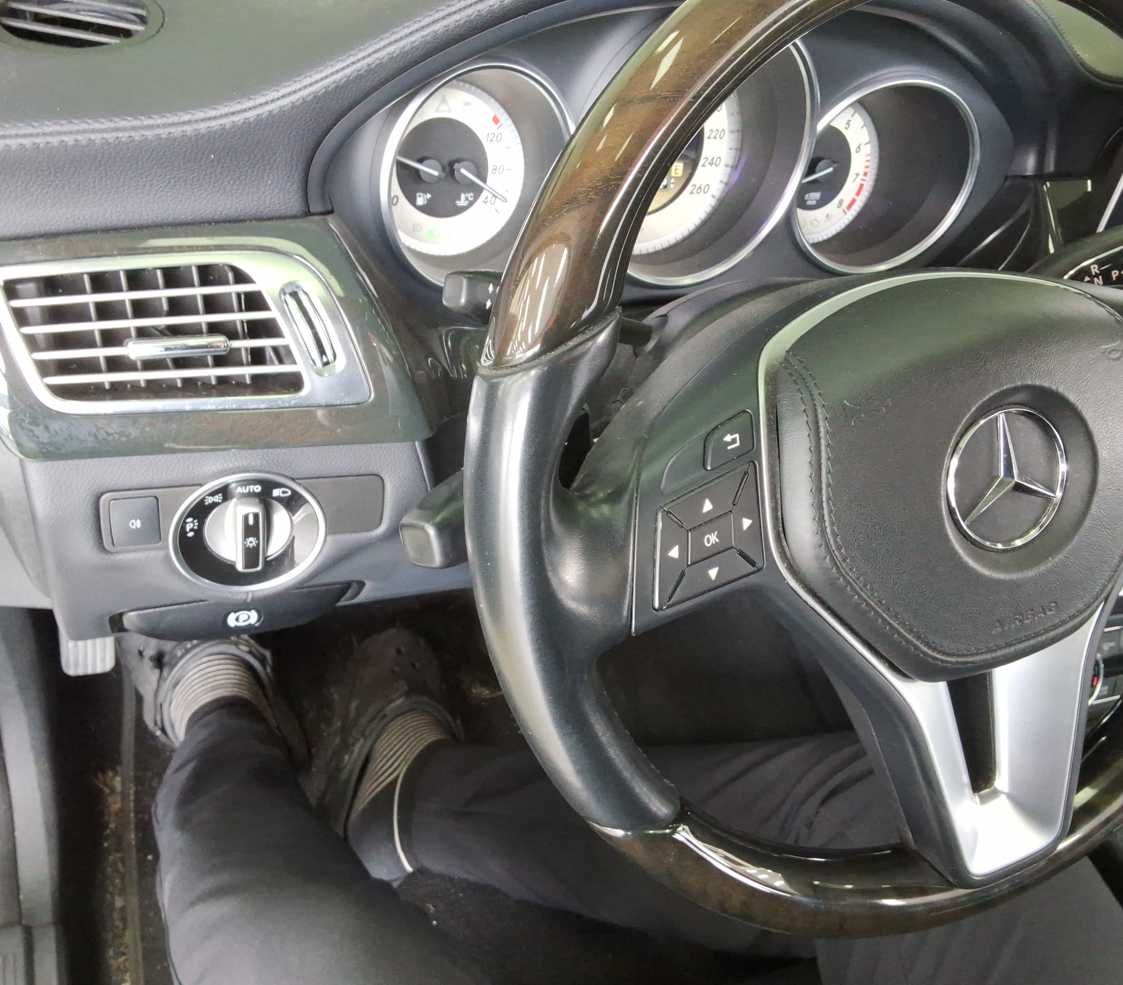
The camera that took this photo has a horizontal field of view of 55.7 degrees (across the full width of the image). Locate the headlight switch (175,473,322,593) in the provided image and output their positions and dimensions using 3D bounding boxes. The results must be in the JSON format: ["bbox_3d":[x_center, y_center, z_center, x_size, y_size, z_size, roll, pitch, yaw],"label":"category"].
[{"bbox_3d":[-0.149,0.025,0.509,0.073,0.073,0.025,-4,38,-16],"label":"headlight switch"}]

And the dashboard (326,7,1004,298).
[{"bbox_3d":[0.071,-0.179,0.568,0.380,0.145,0.080,-6,30,-18],"label":"dashboard"}]

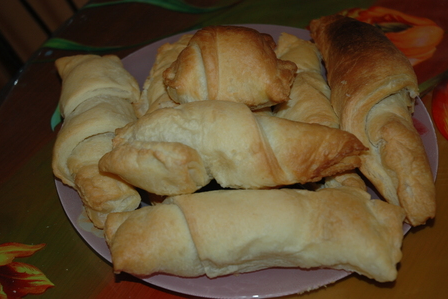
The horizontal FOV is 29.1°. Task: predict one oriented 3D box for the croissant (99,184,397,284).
[{"bbox_3d":[0.016,0.046,0.479,0.164,0.042,0.056,0,45,5],"label":"croissant"}]

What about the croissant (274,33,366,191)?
[{"bbox_3d":[0.062,-0.025,0.560,0.045,0.038,0.138,-7,45,-2],"label":"croissant"}]

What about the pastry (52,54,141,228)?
[{"bbox_3d":[-0.082,-0.008,0.548,0.050,0.042,0.133,-10,46,-6],"label":"pastry"}]

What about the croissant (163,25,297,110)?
[{"bbox_3d":[0.004,-0.050,0.542,0.082,0.043,0.054,-2,45,2],"label":"croissant"}]

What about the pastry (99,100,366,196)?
[{"bbox_3d":[0.004,0.000,0.494,0.150,0.044,0.056,0,45,5],"label":"pastry"}]

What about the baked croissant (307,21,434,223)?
[{"bbox_3d":[0.096,-0.026,0.550,0.053,0.047,0.174,-9,46,-6],"label":"baked croissant"}]

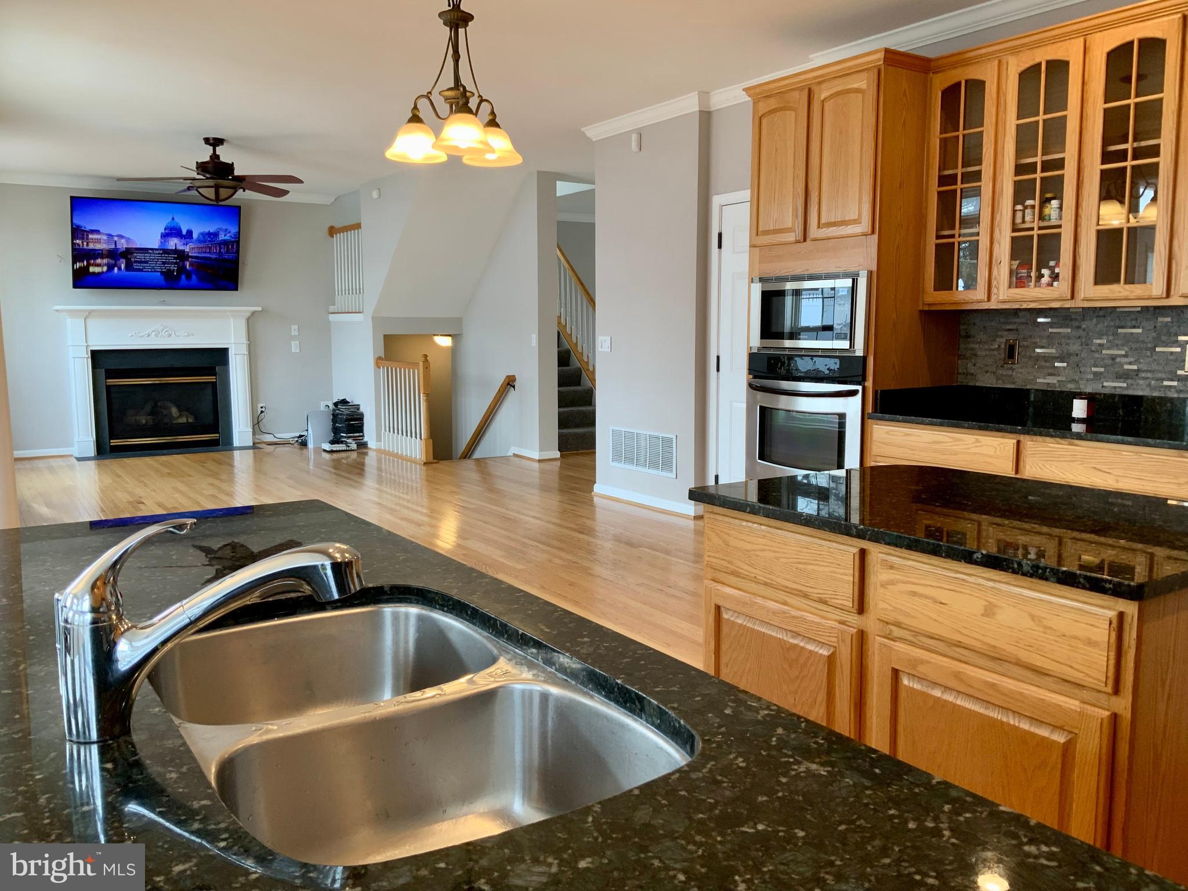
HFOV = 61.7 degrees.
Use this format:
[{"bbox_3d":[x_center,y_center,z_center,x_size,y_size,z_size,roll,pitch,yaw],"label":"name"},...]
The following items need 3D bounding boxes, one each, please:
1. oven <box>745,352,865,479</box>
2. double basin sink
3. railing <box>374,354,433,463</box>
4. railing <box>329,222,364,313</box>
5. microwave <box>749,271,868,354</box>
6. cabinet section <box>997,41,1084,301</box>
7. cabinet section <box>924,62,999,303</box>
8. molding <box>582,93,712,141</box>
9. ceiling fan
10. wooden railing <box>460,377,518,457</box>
[{"bbox_3d":[1.238,-0.109,5.017,0.580,0.715,0.770,-5,8,-33],"label":"oven"},{"bbox_3d":[-0.228,0.355,1.109,0.462,0.190,0.780,-5,8,-33],"label":"double basin sink"},{"bbox_3d":[-1.896,-0.396,9.795,0.110,1.013,1.350,-5,8,-33],"label":"railing"},{"bbox_3d":[-2.711,-1.912,10.858,0.100,0.930,1.030,-5,8,-33],"label":"railing"},{"bbox_3d":[1.202,-0.657,4.951,0.450,0.385,0.770,-5,8,-33],"label":"microwave"},{"bbox_3d":[1.943,-1.109,4.146,0.310,1.023,0.345,-5,8,-34],"label":"cabinet section"},{"bbox_3d":[1.733,-1.146,4.451,0.310,1.023,0.342,-5,8,-34],"label":"cabinet section"},{"bbox_3d":[0.352,-2.233,6.828,0.180,0.112,1.340,-5,8,-33],"label":"molding"},{"bbox_3d":[-2.875,-2.088,7.551,1.370,0.490,1.370,-5,8,-33],"label":"ceiling fan"},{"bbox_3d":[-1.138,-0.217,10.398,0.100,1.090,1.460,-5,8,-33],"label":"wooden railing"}]

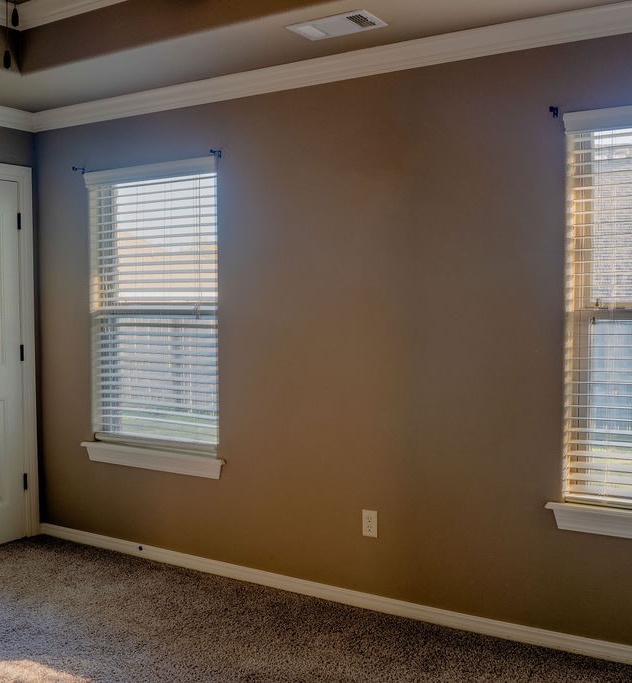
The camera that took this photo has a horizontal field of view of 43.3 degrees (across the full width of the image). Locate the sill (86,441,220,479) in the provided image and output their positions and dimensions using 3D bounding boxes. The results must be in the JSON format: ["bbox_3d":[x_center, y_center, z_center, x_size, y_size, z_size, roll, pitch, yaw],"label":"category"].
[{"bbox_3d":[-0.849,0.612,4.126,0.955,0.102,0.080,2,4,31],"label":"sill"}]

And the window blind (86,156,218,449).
[{"bbox_3d":[-0.832,-0.168,4.084,0.884,1.451,0.070,2,4,31],"label":"window blind"}]

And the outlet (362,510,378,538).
[{"bbox_3d":[0.234,0.799,3.477,0.069,0.116,0.012,2,4,31],"label":"outlet"}]

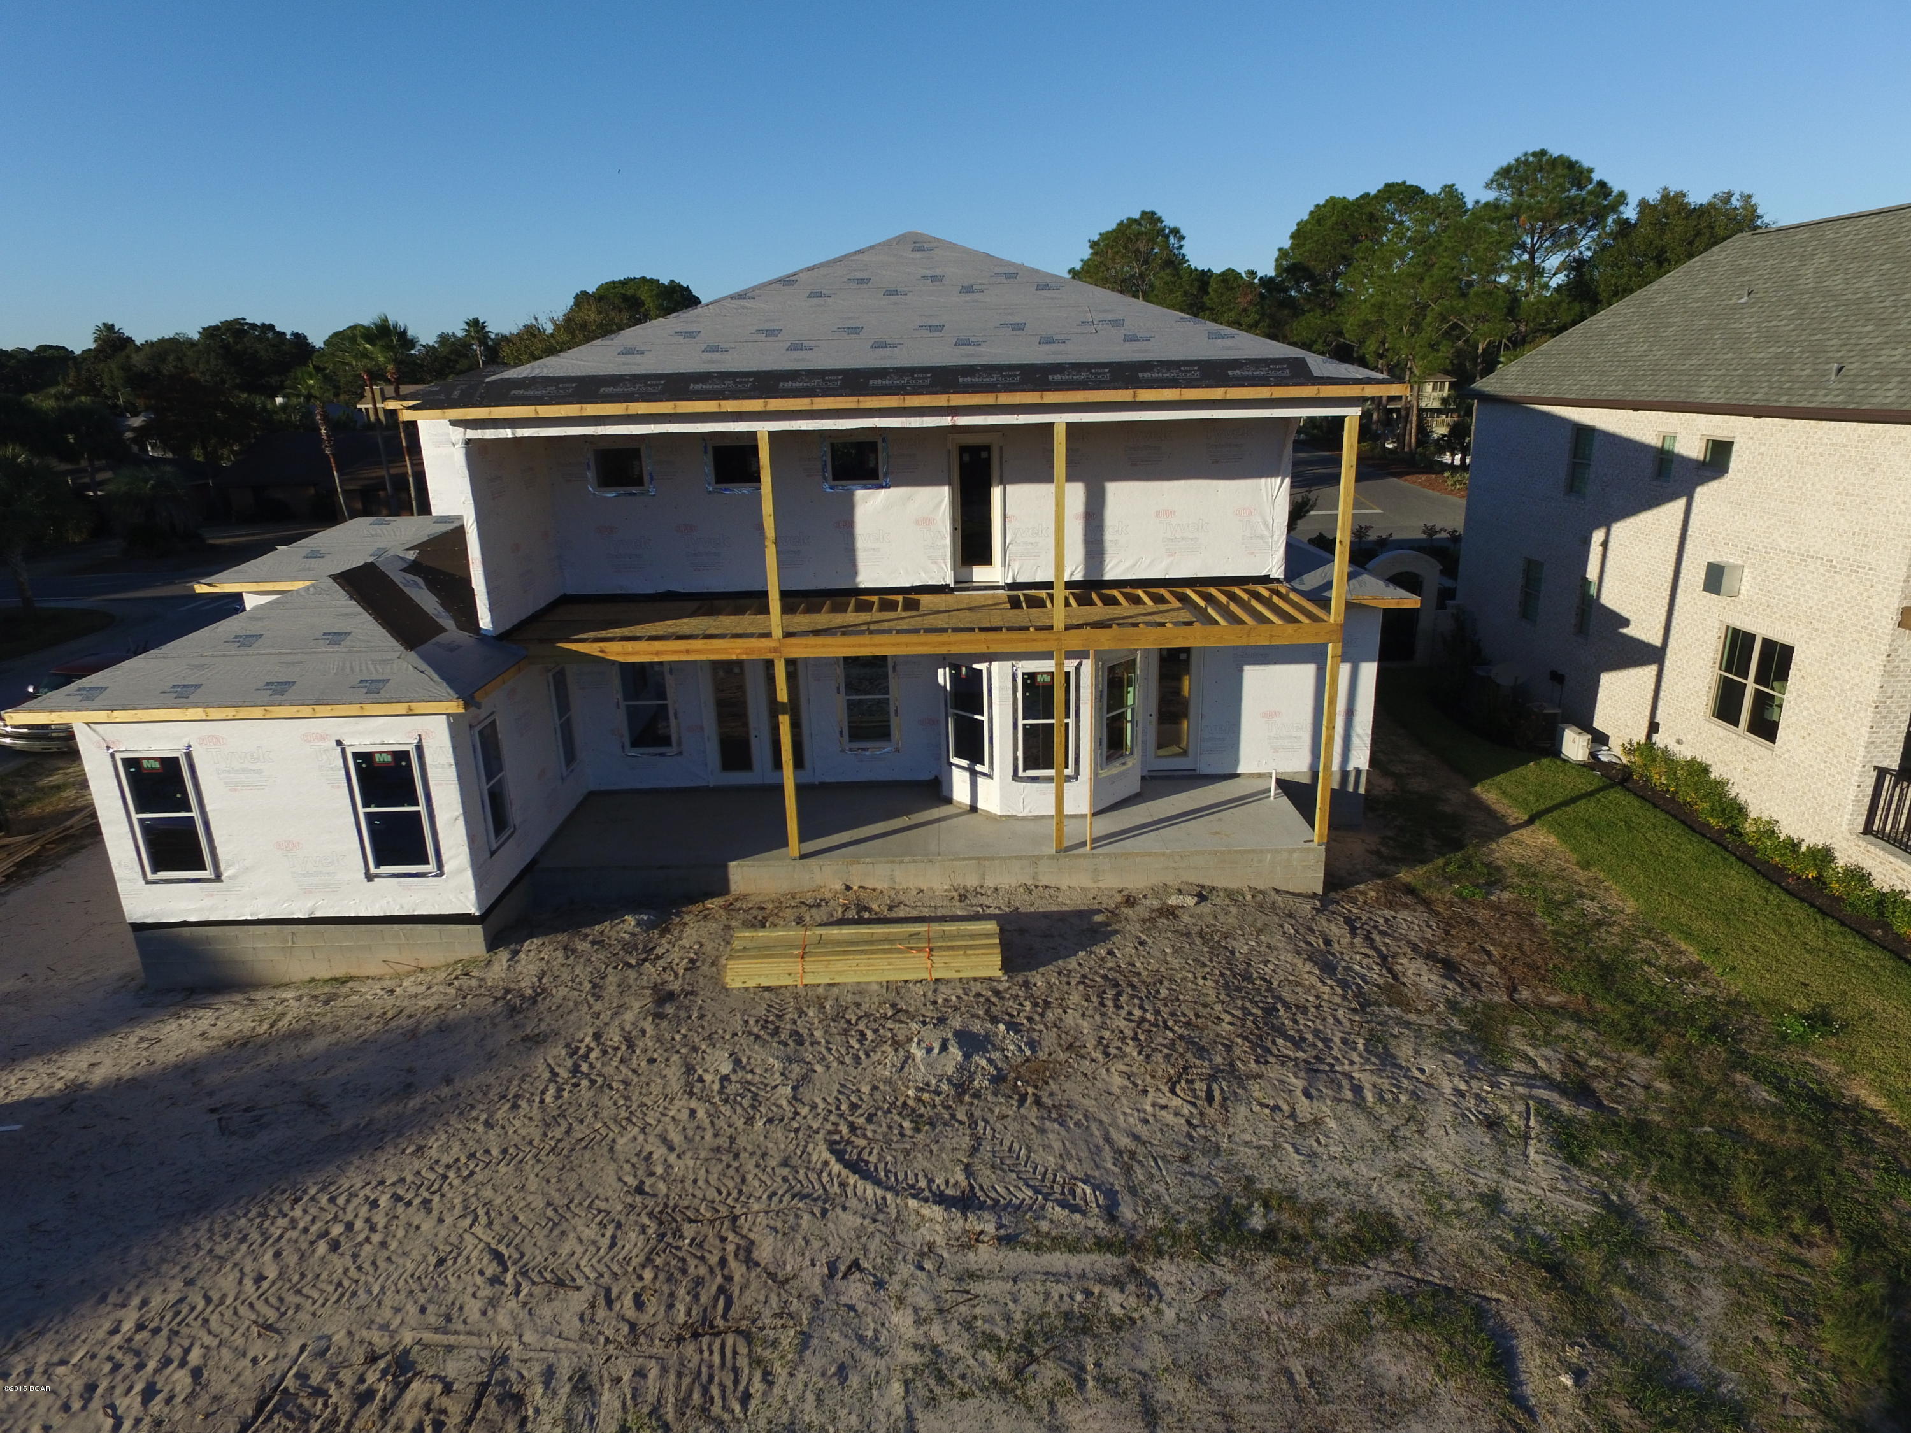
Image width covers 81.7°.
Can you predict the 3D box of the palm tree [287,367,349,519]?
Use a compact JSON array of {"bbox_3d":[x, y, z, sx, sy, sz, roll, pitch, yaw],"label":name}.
[{"bbox_3d":[-36.268,-15.338,63.931,3.200,9.570,3.200,-2,17,0],"label":"palm tree"}]

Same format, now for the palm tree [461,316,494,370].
[{"bbox_3d":[-43.685,-29.828,103.327,3.300,14.220,3.300,-2,17,0],"label":"palm tree"}]

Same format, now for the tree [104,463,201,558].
[{"bbox_3d":[-43.496,-11.376,60.366,5.000,4.500,5.000,-2,17,0],"label":"tree"}]

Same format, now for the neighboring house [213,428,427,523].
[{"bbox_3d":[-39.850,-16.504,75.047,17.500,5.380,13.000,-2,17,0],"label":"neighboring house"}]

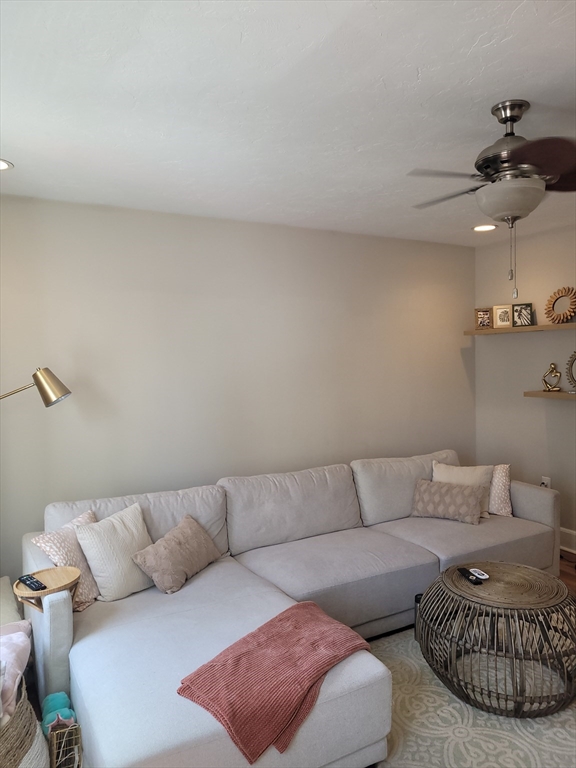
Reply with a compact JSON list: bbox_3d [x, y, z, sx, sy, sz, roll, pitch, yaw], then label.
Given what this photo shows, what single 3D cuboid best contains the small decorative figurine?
[{"bbox_3d":[1.993,-0.046,4.350,0.080,0.215,0.135,-3,3,-30],"label":"small decorative figurine"}]

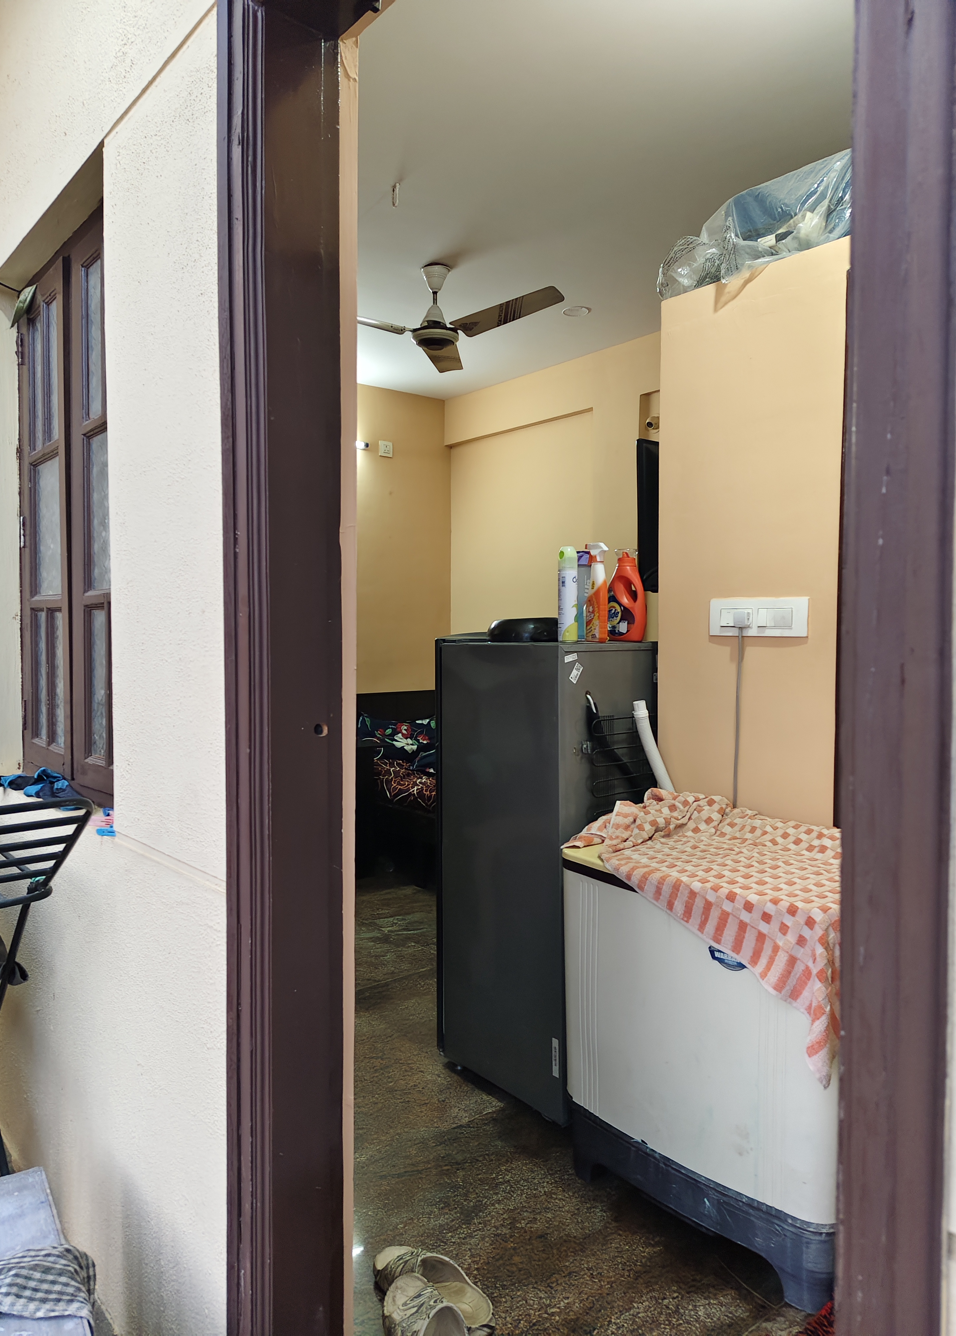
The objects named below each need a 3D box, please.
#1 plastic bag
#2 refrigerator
[{"bbox_3d":[0.765,-1.081,2.341,0.380,0.260,0.660,-1,2,-40],"label":"plastic bag"},{"bbox_3d":[0.266,0.541,2.665,0.540,1.230,0.564,-1,2,-38],"label":"refrigerator"}]

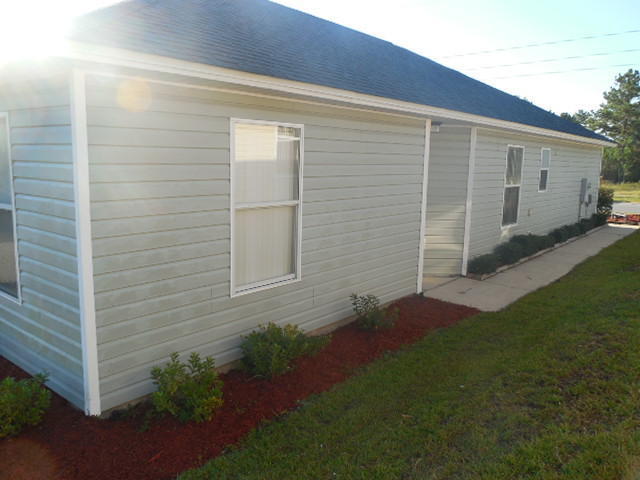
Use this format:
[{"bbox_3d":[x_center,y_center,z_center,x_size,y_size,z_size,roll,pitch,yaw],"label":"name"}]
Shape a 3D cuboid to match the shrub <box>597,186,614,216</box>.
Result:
[{"bbox_3d":[9.061,-1.189,16.500,0.550,1.000,0.550,8,11,39],"label":"shrub"}]

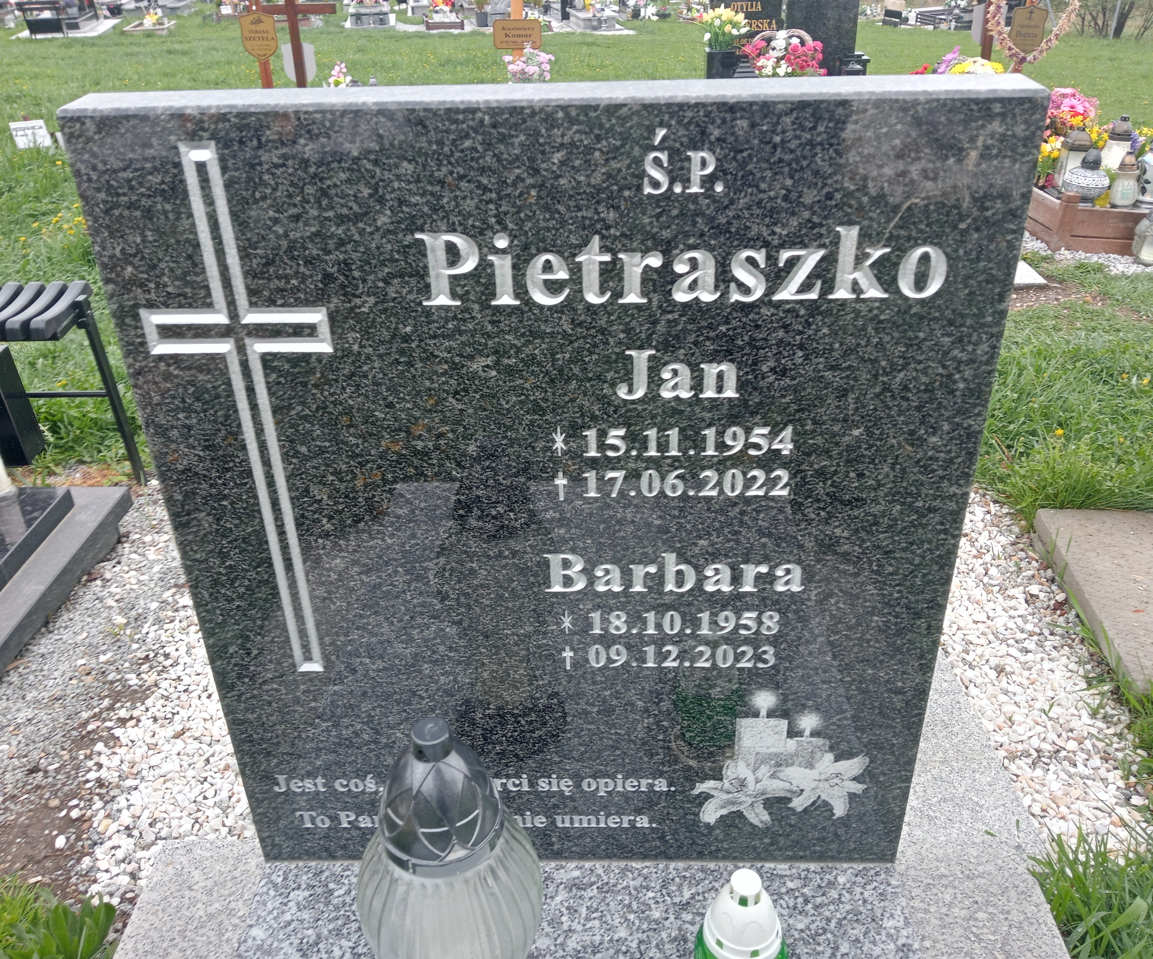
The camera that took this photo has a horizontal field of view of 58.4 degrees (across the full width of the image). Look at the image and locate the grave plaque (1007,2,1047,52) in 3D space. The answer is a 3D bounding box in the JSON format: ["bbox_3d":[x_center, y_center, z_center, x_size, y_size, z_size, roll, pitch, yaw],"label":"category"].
[{"bbox_3d":[2.537,-2.542,5.811,0.195,0.245,0.020,8,30,8],"label":"grave plaque"}]

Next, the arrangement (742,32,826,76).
[{"bbox_3d":[1.069,-2.167,5.374,0.410,0.300,0.270,0,30,3],"label":"arrangement"}]

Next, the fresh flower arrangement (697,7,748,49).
[{"bbox_3d":[0.776,-2.382,5.450,0.250,0.205,0.200,-2,29,0],"label":"fresh flower arrangement"}]

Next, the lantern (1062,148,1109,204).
[{"bbox_3d":[1.846,-1.097,3.727,0.163,0.190,0.163,10,32,20],"label":"lantern"}]

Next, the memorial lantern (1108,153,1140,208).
[{"bbox_3d":[1.948,-1.066,3.666,0.102,0.187,0.102,10,32,20],"label":"memorial lantern"}]

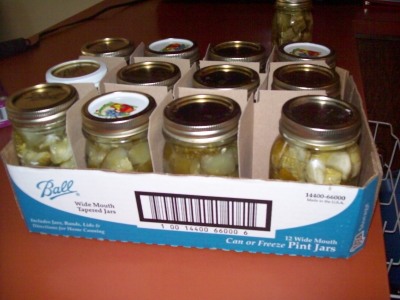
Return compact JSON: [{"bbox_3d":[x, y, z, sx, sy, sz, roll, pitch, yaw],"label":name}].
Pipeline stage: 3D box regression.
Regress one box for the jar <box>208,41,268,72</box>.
[{"bbox_3d":[0.055,-0.083,0.604,0.084,0.130,0.084,3,31,9],"label":"jar"}]

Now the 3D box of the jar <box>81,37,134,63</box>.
[{"bbox_3d":[-0.128,-0.092,0.621,0.081,0.129,0.081,-2,32,1],"label":"jar"}]

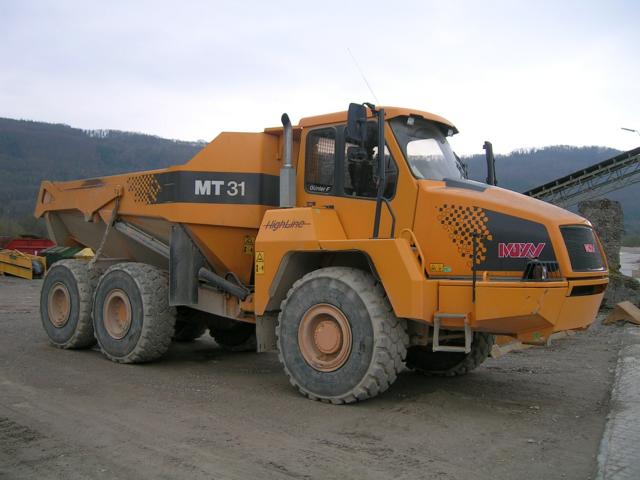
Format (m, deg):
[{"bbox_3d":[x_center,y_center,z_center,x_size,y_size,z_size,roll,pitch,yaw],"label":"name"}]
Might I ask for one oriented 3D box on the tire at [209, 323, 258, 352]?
[{"bbox_3d":[-1.429,1.192,11.921,1.568,1.568,0.620,0,-2,41],"label":"tire"}]

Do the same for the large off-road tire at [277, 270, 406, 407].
[{"bbox_3d":[0.241,1.108,7.516,1.568,1.568,0.620,0,-2,39],"label":"large off-road tire"}]

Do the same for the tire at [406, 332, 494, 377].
[{"bbox_3d":[1.668,1.167,9.298,1.568,1.568,0.620,0,-2,39],"label":"tire"}]

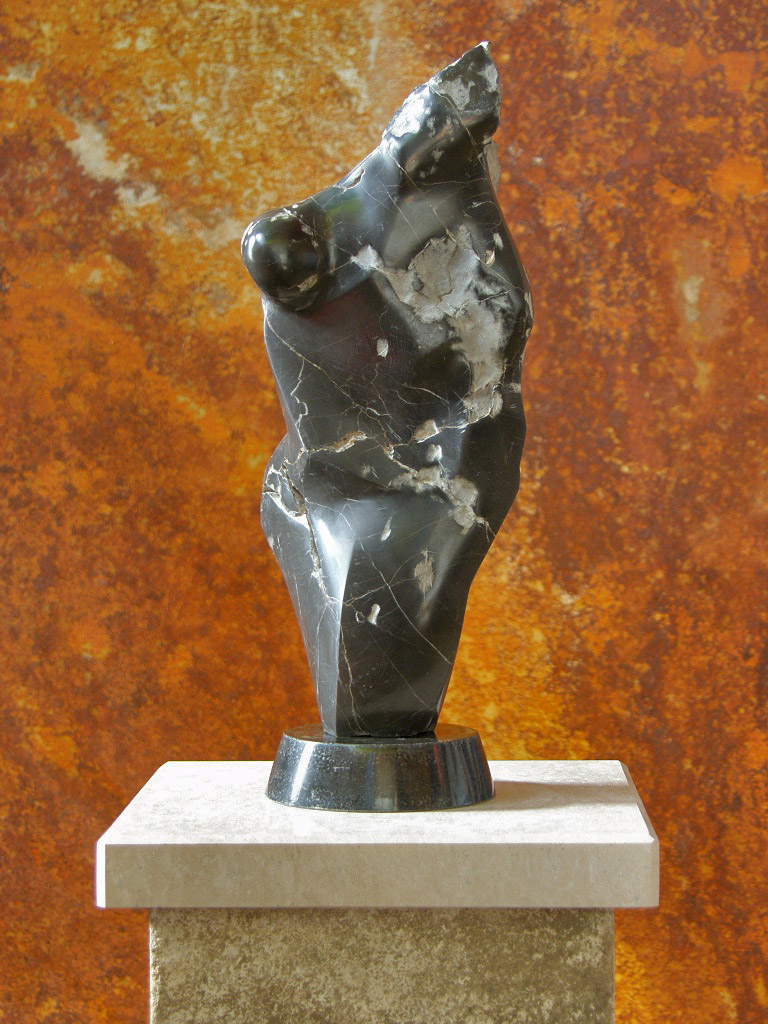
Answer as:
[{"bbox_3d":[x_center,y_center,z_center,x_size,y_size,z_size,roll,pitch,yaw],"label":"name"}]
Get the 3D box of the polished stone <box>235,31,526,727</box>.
[{"bbox_3d":[0.002,-0.078,1.650,0.190,0.453,0.120,0,3,0],"label":"polished stone"}]

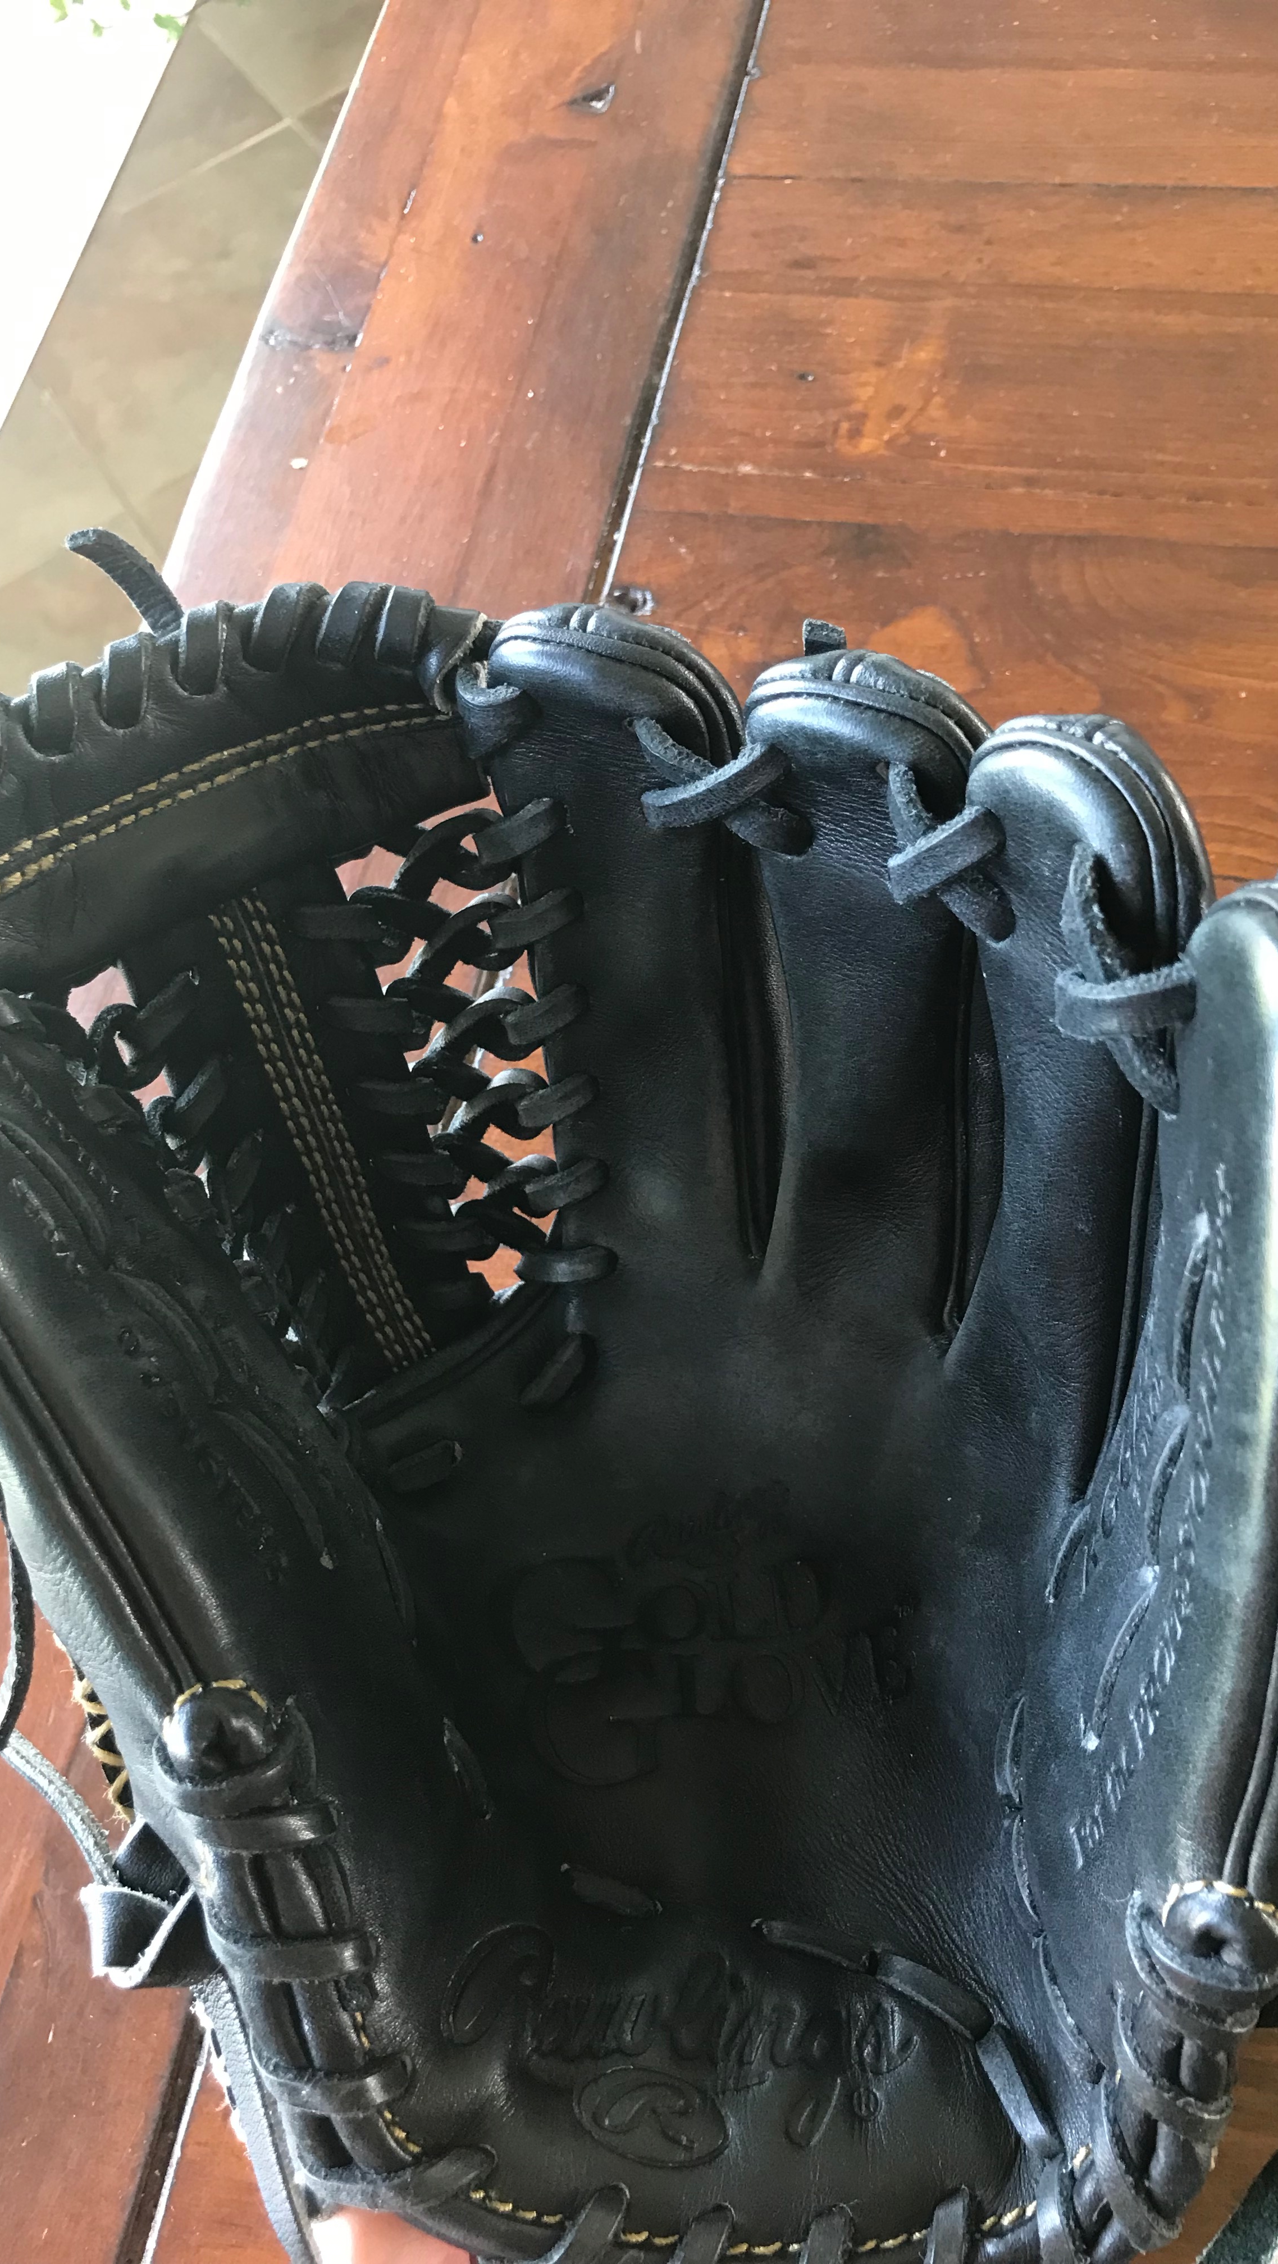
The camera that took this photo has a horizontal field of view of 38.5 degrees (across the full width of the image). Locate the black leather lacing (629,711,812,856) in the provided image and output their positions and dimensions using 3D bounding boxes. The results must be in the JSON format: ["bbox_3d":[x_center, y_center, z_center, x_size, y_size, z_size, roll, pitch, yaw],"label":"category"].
[{"bbox_3d":[0.015,-0.063,0.330,0.034,0.013,0.021,13,108,8],"label":"black leather lacing"}]

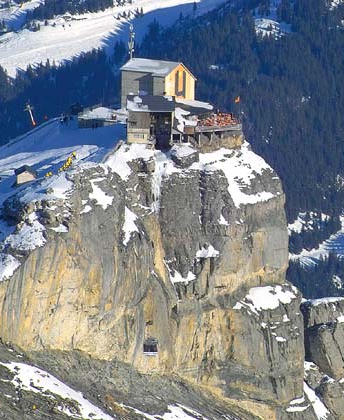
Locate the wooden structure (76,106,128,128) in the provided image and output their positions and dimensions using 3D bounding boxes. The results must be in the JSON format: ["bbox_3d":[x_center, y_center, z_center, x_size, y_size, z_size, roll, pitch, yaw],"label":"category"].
[{"bbox_3d":[-14.681,-19.565,1258.000,10.500,3.000,7.500,1,12,0],"label":"wooden structure"}]

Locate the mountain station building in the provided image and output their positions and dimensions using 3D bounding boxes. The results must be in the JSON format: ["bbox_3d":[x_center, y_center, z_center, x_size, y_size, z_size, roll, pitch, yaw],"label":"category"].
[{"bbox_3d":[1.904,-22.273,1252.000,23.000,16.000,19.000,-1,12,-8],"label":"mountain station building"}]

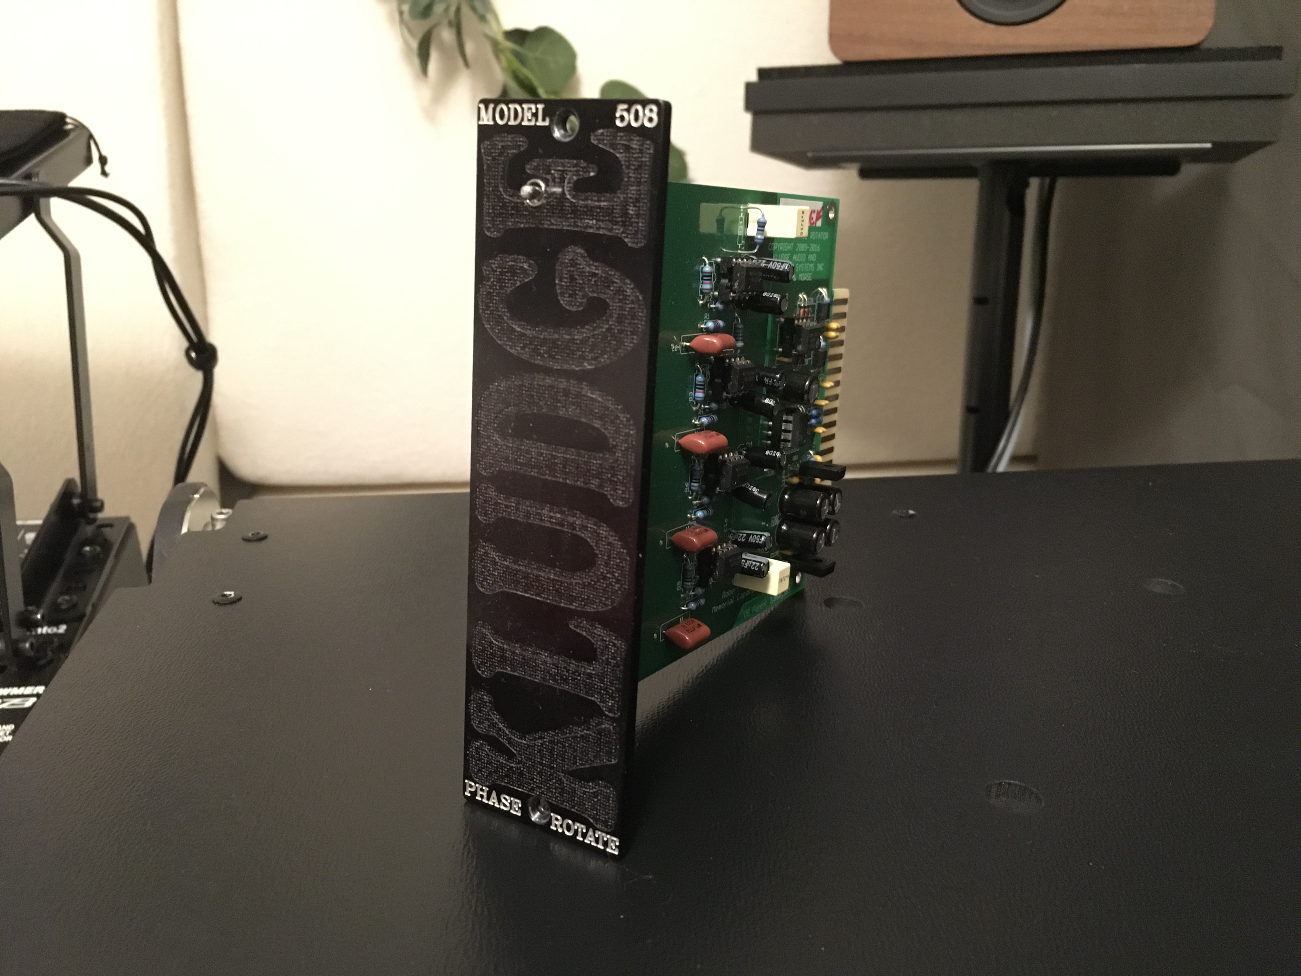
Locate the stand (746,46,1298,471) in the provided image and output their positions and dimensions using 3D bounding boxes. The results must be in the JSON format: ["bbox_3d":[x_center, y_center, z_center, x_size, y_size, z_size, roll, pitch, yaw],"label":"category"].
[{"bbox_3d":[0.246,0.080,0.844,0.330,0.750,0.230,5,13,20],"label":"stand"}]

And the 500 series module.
[{"bbox_3d":[0.018,-0.011,0.251,0.038,0.133,0.160,12,16,29],"label":"500 series module"}]

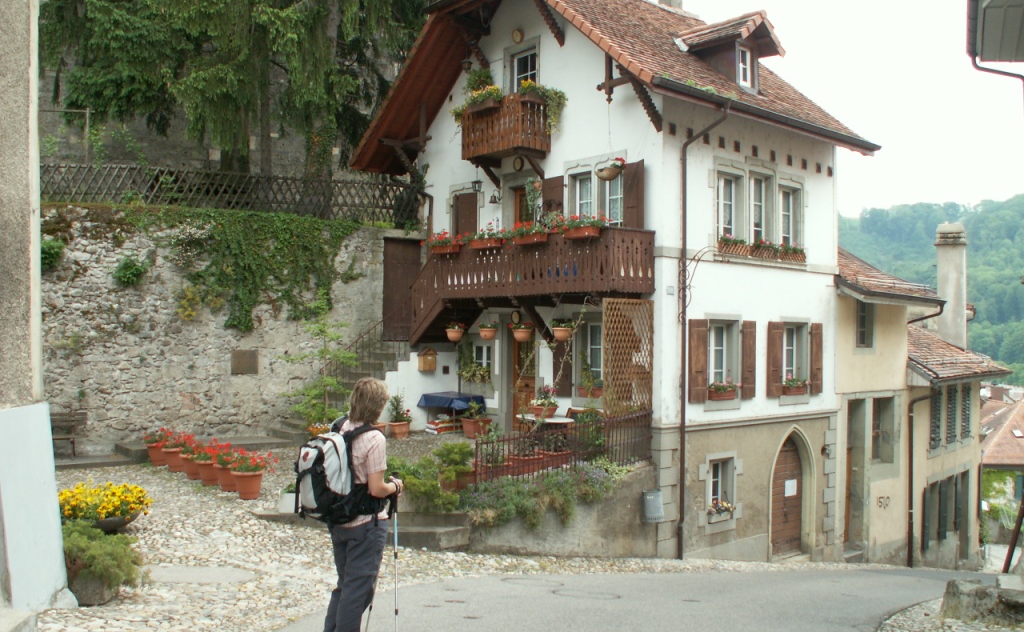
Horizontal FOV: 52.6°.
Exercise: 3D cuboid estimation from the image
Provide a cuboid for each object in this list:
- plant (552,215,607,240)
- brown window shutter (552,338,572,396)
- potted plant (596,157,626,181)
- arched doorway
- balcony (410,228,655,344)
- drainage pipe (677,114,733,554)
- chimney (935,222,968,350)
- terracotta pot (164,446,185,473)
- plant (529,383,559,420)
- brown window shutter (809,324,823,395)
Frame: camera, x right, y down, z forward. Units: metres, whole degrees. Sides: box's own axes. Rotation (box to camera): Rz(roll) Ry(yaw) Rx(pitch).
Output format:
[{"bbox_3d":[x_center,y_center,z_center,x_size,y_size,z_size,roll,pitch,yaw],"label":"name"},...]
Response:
[{"bbox_3d":[1.083,-1.384,16.375,0.320,0.380,0.920,1,-2,-39],"label":"plant"},{"bbox_3d":[0.907,0.766,18.237,0.050,1.360,0.510,1,-2,-39],"label":"brown window shutter"},{"bbox_3d":[1.490,-2.216,15.665,0.470,0.380,0.430,0,-1,5],"label":"potted plant"},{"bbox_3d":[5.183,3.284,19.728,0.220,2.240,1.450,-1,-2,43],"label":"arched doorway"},{"bbox_3d":[0.217,-0.417,18.502,1.142,1.826,5.622,1,-2,-39],"label":"balcony"},{"bbox_3d":[3.084,0.286,16.637,0.989,7.300,0.140,-1,-2,44],"label":"drainage pipe"},{"bbox_3d":[12.324,-0.812,29.000,0.840,3.600,0.780,0,-1,28],"label":"chimney"},{"bbox_3d":[-4.647,2.003,14.300,0.385,0.330,0.385,0,-1,0],"label":"terracotta pot"},{"bbox_3d":[0.456,1.239,15.000,0.430,0.470,0.380,0,-1,2],"label":"plant"},{"bbox_3d":[5.890,0.828,20.027,0.050,1.370,0.470,-1,-2,44],"label":"brown window shutter"}]

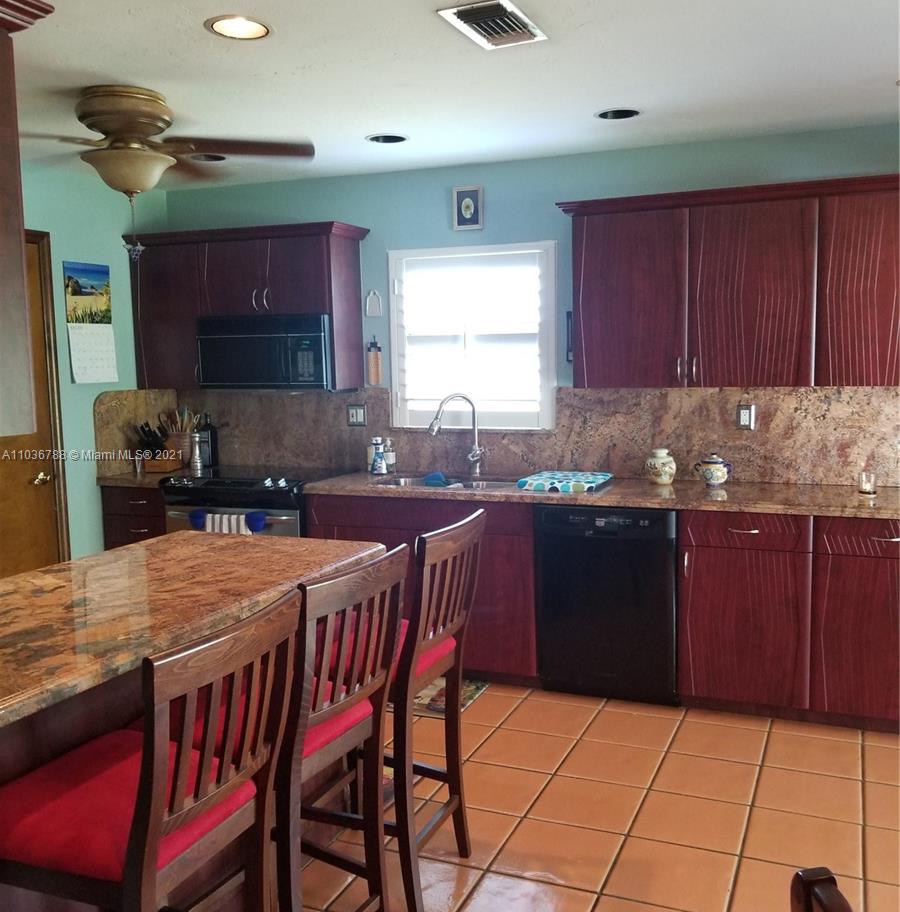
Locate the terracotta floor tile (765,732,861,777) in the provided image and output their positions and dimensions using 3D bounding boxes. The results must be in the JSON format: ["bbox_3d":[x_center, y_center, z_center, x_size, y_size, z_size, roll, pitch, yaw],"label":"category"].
[{"bbox_3d":[1.324,1.100,3.303,0.320,0.012,0.320,1,6,24],"label":"terracotta floor tile"}]

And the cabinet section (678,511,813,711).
[{"bbox_3d":[1.264,0.572,3.829,0.499,0.760,0.610,1,6,21],"label":"cabinet section"}]

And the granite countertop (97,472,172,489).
[{"bbox_3d":[-1.588,0.113,5.062,0.410,0.043,0.613,1,6,24],"label":"granite countertop"}]

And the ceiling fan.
[{"bbox_3d":[-1.163,-1.111,3.246,1.330,0.350,1.330,1,6,24],"label":"ceiling fan"}]

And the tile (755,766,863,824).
[{"bbox_3d":[1.204,1.140,3.029,0.324,0.015,0.324,1,6,24],"label":"tile"}]

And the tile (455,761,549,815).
[{"bbox_3d":[0.154,1.144,3.105,0.323,0.012,0.323,1,6,24],"label":"tile"}]

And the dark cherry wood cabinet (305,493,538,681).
[{"bbox_3d":[-0.041,0.557,4.407,1.158,0.792,0.604,1,6,24],"label":"dark cherry wood cabinet"}]

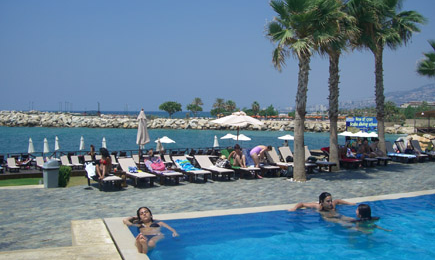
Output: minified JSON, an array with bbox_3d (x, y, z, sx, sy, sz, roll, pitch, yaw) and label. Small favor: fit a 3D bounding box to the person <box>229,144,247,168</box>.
[{"bbox_3d":[0.760,0.946,17.827,0.520,0.860,0.680,-1,3,-30],"label":"person"}]

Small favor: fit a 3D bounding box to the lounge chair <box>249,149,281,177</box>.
[{"bbox_3d":[1.607,1.303,18.265,0.650,0.850,1.820,-1,3,-30],"label":"lounge chair"}]

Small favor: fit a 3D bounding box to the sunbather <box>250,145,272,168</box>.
[{"bbox_3d":[1.521,1.123,16.500,0.780,1.140,0.450,1,2,3],"label":"sunbather"}]

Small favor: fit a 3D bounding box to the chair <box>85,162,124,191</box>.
[{"bbox_3d":[-3.602,1.471,15.177,0.650,0.760,1.850,-1,3,-30],"label":"chair"}]

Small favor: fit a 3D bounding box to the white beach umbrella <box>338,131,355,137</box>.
[{"bbox_3d":[14.534,1.314,54.042,1.950,2.200,1.950,1,2,0],"label":"white beach umbrella"}]

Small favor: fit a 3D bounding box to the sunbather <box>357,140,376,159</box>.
[{"bbox_3d":[6.554,0.917,21.000,0.850,1.100,0.600,2,3,37],"label":"sunbather"}]

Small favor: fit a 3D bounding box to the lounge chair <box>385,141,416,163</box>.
[{"bbox_3d":[8.294,1.112,22.230,0.650,0.920,1.780,-1,3,-30],"label":"lounge chair"}]

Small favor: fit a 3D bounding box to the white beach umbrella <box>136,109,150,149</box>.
[{"bbox_3d":[-2.591,0.459,16.545,0.480,2.370,0.480,1,2,0],"label":"white beach umbrella"}]

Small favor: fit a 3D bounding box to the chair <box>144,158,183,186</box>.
[{"bbox_3d":[-1.861,1.326,15.692,0.620,0.720,1.900,0,2,-27],"label":"chair"}]

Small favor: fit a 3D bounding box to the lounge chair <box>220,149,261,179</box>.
[{"bbox_3d":[0.840,1.317,17.807,0.650,0.860,1.820,-1,3,-30],"label":"lounge chair"}]

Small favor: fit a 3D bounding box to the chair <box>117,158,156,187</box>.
[{"bbox_3d":[-2.614,1.334,15.279,0.620,0.720,1.900,0,2,-27],"label":"chair"}]

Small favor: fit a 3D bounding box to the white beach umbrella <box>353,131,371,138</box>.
[{"bbox_3d":[16.404,1.316,54.542,1.950,2.200,1.950,1,2,0],"label":"white beach umbrella"}]

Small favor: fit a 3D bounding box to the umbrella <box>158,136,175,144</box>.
[{"bbox_3d":[-4.543,1.671,42.042,1.950,2.200,1.950,1,2,0],"label":"umbrella"}]

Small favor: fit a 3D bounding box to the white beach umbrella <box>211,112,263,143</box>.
[{"bbox_3d":[0.775,0.487,18.534,2.200,2.460,2.200,-1,3,-30],"label":"white beach umbrella"}]

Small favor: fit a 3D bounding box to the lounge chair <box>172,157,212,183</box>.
[{"bbox_3d":[-0.955,1.408,16.773,0.650,0.760,1.880,-1,3,-30],"label":"lounge chair"}]

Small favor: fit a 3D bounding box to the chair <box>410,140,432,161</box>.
[{"bbox_3d":[9.997,1.100,23.000,0.620,0.880,1.750,0,2,-22],"label":"chair"}]

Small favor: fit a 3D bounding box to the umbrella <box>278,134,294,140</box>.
[{"bbox_3d":[6.693,1.523,45.096,2.000,2.200,2.000,-1,3,-30],"label":"umbrella"}]

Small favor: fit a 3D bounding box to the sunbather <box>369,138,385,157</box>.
[{"bbox_3d":[7.174,0.808,21.549,0.500,0.860,0.800,-1,3,-30],"label":"sunbather"}]

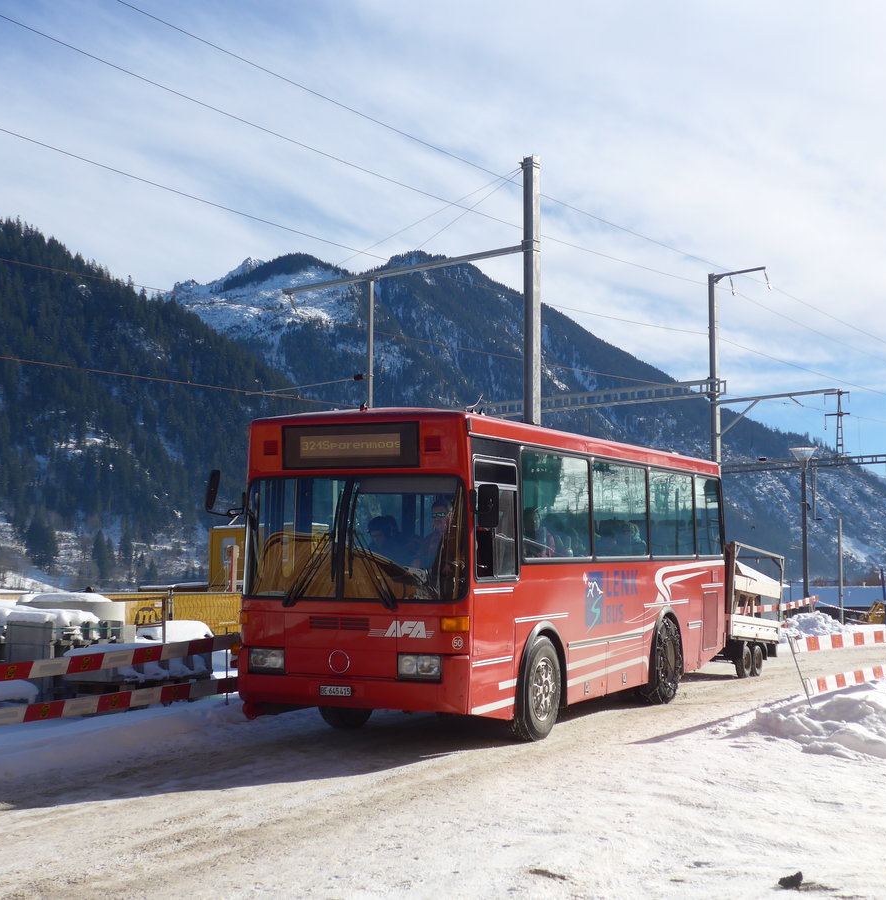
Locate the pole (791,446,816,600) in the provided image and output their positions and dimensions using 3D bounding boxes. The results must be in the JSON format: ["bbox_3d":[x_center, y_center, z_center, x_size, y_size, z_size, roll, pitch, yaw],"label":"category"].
[{"bbox_3d":[12.367,2.761,52.000,0.850,5.780,0.850,5,-7,-44],"label":"pole"}]

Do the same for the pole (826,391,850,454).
[{"bbox_3d":[19.236,-1.274,74.000,0.400,3.190,1.350,5,-7,-44],"label":"pole"}]

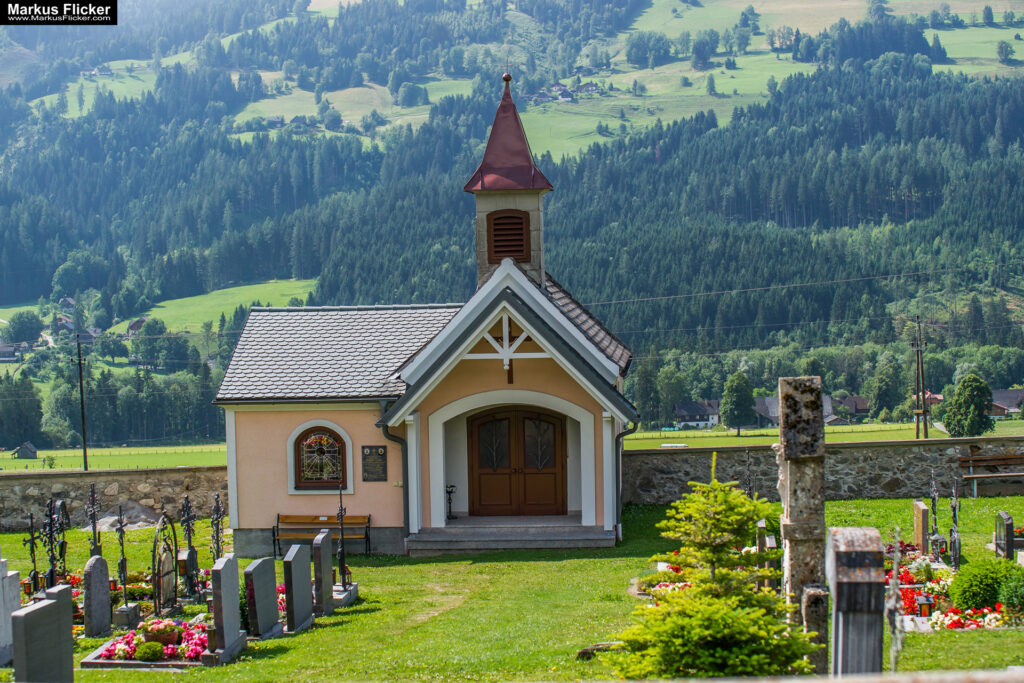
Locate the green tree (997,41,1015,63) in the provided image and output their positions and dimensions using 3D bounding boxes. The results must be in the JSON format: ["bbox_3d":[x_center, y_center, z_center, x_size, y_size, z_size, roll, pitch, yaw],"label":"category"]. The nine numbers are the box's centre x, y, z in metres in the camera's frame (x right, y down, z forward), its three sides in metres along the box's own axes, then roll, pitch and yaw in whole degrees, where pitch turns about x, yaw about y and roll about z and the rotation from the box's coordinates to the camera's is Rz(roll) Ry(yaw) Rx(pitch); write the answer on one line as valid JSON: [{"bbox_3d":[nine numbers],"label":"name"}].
[{"bbox_3d":[371.742,-217.697,1500.000,13.559,18.079,13.559,-1,2,4],"label":"green tree"}]

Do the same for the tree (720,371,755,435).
[{"bbox_3d":[56.684,15.568,500.000,8.663,16.572,8.663,-1,2,4],"label":"tree"}]

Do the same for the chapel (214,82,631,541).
[{"bbox_3d":[-1.371,-0.631,37.947,7.480,8.466,7.000,-1,2,4],"label":"chapel"}]

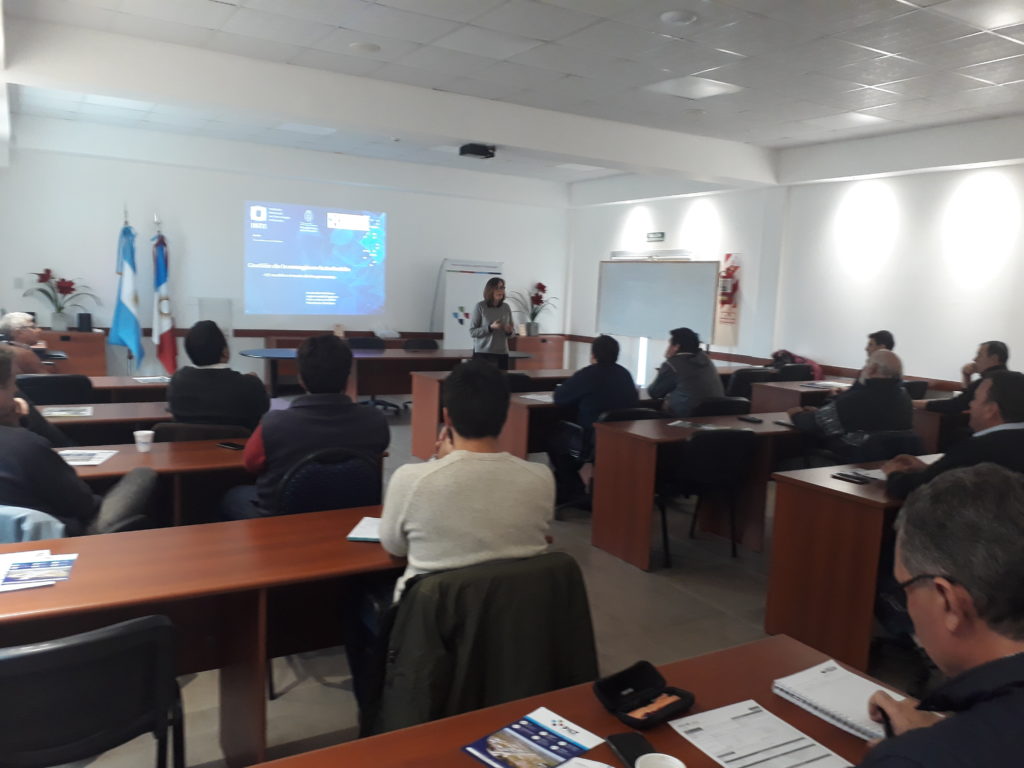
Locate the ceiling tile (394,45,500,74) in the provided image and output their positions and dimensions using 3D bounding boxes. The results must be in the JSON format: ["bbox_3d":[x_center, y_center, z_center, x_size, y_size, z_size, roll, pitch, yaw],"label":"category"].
[{"bbox_3d":[-0.486,-2.354,5.842,0.610,0.020,0.610,-2,9,-31],"label":"ceiling tile"}]

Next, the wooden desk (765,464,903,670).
[{"bbox_3d":[2.072,0.786,3.921,1.770,0.735,0.560,-2,8,-31],"label":"wooden desk"}]

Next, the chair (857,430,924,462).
[{"bbox_3d":[2.118,0.647,5.005,0.530,0.820,0.570,-2,9,-30],"label":"chair"}]

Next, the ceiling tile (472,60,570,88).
[{"bbox_3d":[0.043,-2.361,6.118,0.602,0.020,0.596,-2,9,-31],"label":"ceiling tile"}]

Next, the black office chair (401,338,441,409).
[{"bbox_3d":[-1.129,-0.146,10.084,0.580,0.860,0.600,-2,9,-31],"label":"black office chair"}]

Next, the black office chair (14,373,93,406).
[{"bbox_3d":[-2.918,0.376,4.973,0.540,0.830,0.570,-2,8,-31],"label":"black office chair"}]

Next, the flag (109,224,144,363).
[{"bbox_3d":[-4.316,-0.967,8.931,0.400,1.530,0.250,-2,9,-31],"label":"flag"}]

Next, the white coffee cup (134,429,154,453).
[{"bbox_3d":[-1.690,0.264,3.669,0.082,0.092,0.082,-2,9,-30],"label":"white coffee cup"}]

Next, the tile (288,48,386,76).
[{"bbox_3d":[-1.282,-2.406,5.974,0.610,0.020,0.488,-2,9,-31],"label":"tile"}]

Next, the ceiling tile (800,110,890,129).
[{"bbox_3d":[2.962,-2.361,7.159,0.602,0.020,0.596,-2,9,-31],"label":"ceiling tile"}]

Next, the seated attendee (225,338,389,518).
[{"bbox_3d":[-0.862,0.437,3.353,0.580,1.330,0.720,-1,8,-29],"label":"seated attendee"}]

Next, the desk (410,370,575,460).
[{"bbox_3d":[0.024,0.278,7.373,1.860,0.750,0.570,-2,9,-31],"label":"desk"}]

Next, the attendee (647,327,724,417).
[{"bbox_3d":[1.212,0.220,6.052,0.520,1.310,0.780,-4,10,-42],"label":"attendee"}]

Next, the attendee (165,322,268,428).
[{"bbox_3d":[-1.608,0.301,4.248,0.540,1.300,0.700,-1,8,-26],"label":"attendee"}]

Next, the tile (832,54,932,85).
[{"bbox_3d":[2.536,-2.162,5.506,0.610,0.020,0.600,-2,9,-31],"label":"tile"}]

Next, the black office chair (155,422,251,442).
[{"bbox_3d":[-1.636,0.561,4.143,0.500,0.810,0.540,-2,9,-31],"label":"black office chair"}]

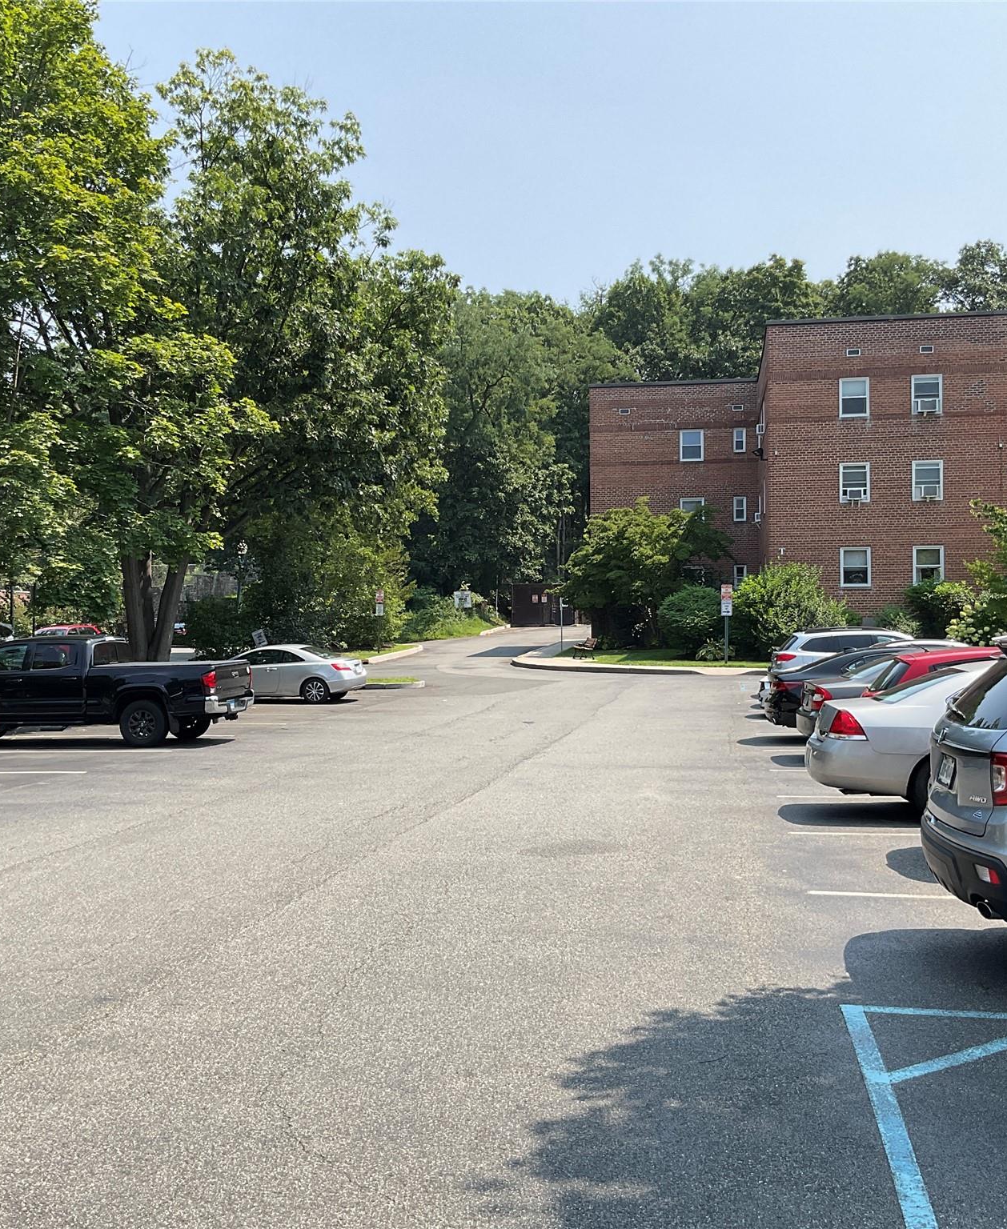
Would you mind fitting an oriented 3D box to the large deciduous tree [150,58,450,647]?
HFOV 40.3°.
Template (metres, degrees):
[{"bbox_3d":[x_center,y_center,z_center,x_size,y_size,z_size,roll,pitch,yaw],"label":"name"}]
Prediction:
[{"bbox_3d":[-5.700,-6.800,38.000,9.200,17.400,9.200,-1,-1,9],"label":"large deciduous tree"}]

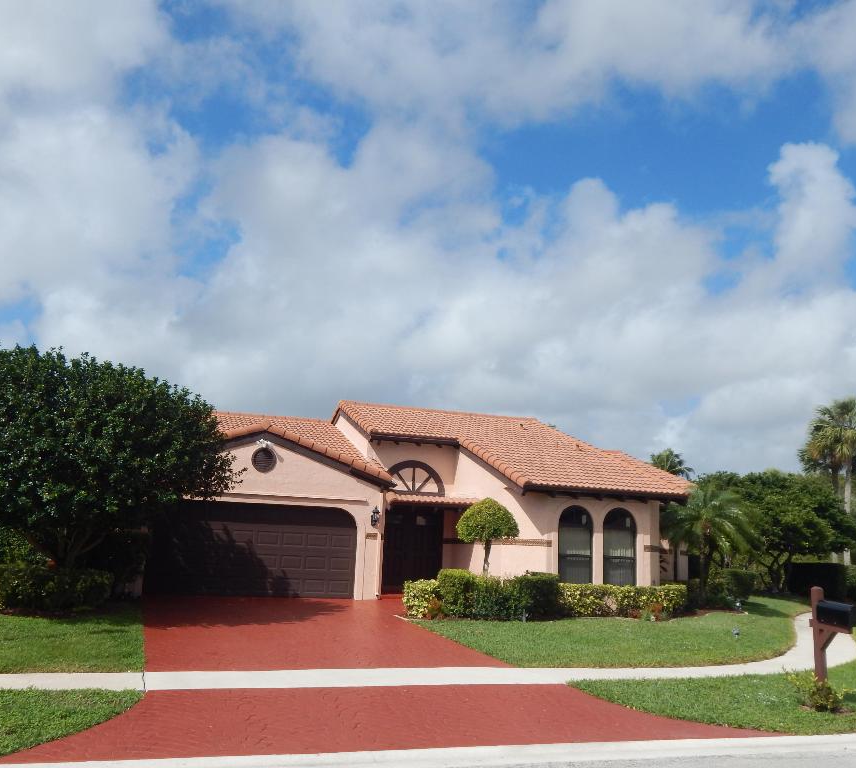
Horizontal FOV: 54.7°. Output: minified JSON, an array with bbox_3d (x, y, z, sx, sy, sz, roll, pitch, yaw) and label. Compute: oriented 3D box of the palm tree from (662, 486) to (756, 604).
[{"bbox_3d":[7.966,4.569,23.800,2.600,3.250,2.600,6,-11,-17],"label":"palm tree"}]

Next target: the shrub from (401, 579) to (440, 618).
[{"bbox_3d":[-0.161,4.436,17.200,0.770,0.780,0.770,6,-11,-17],"label":"shrub"}]

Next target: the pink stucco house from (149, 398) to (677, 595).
[{"bbox_3d":[-2.078,3.187,24.938,13.300,5.950,14.800,6,-12,-16],"label":"pink stucco house"}]

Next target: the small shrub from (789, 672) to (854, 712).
[{"bbox_3d":[5.341,4.195,11.300,0.880,0.550,0.750,6,-12,-16],"label":"small shrub"}]

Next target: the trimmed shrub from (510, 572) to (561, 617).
[{"bbox_3d":[2.316,4.559,17.900,0.900,0.950,0.900,6,-11,-17],"label":"trimmed shrub"}]

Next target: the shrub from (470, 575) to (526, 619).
[{"bbox_3d":[1.460,4.485,17.400,1.200,0.950,1.100,6,-12,-16],"label":"shrub"}]

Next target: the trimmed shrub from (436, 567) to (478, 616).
[{"bbox_3d":[0.597,4.384,17.500,0.820,0.950,0.820,6,-11,-17],"label":"trimmed shrub"}]

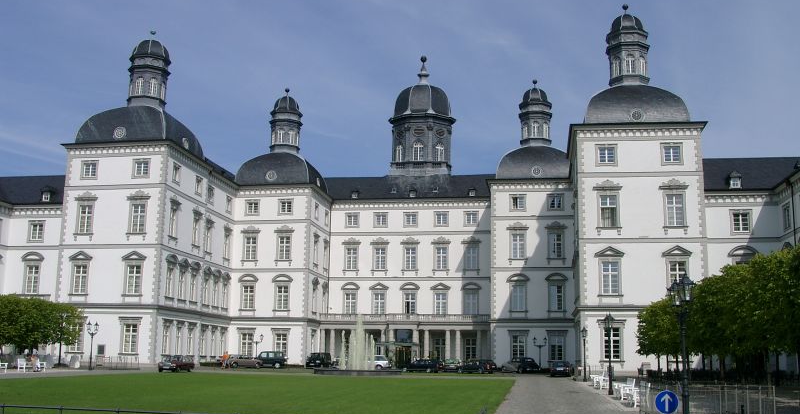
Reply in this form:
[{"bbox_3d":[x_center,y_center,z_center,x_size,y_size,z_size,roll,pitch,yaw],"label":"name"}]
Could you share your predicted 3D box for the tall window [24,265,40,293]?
[{"bbox_3d":[-38.066,7.523,81.538,1.731,3.118,0.250,-1,-11,9],"label":"tall window"}]

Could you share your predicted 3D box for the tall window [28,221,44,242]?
[{"bbox_3d":[-37.663,2.592,81.474,1.781,2.104,0.300,-1,-11,9],"label":"tall window"}]

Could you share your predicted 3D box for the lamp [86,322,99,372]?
[{"bbox_3d":[-26.870,12.135,68.753,1.109,4.255,0.500,-1,-11,9],"label":"lamp"}]

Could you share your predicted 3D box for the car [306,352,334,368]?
[{"bbox_3d":[-9.049,17.207,88.000,1.820,1.720,4.500,-2,-12,13],"label":"car"}]

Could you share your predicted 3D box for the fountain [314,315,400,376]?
[{"bbox_3d":[-3.797,12.567,71.853,8.057,5.435,8.057,-1,-11,9],"label":"fountain"}]

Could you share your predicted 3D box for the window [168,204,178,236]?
[{"bbox_3d":[-23.160,1.532,80.280,0.300,3.141,1.751,-1,-12,8],"label":"window"}]

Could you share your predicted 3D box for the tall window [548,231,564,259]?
[{"bbox_3d":[18.302,4.541,91.722,1.730,3.141,0.300,-1,-12,8],"label":"tall window"}]

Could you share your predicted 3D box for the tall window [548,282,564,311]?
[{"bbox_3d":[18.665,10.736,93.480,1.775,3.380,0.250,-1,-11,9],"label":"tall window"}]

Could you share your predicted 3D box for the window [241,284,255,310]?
[{"bbox_3d":[-18.592,11.023,96.242,1.669,3.090,0.300,-1,-12,8],"label":"window"}]

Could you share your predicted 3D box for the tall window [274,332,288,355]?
[{"bbox_3d":[-14.787,17.127,98.055,1.648,2.906,0.300,-1,-11,9],"label":"tall window"}]

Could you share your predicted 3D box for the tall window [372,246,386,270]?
[{"bbox_3d":[-2.661,6.913,105.889,1.758,3.256,0.300,-1,-11,9],"label":"tall window"}]

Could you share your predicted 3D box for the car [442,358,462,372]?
[{"bbox_3d":[5.835,17.526,87.000,1.770,1.470,4.400,-1,-12,8],"label":"car"}]

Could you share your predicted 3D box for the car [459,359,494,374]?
[{"bbox_3d":[8.788,18.058,89.144,4.450,1.470,1.760,-8,-15,39],"label":"car"}]

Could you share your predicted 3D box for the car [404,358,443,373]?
[{"bbox_3d":[2.332,18.001,89.144,4.600,1.470,1.780,-5,-13,26],"label":"car"}]

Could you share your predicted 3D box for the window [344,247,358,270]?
[{"bbox_3d":[-6.450,6.975,105.804,1.730,3.039,0.300,-1,-12,8],"label":"window"}]

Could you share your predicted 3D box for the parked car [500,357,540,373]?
[{"bbox_3d":[13.408,17.607,87.159,1.800,1.620,4.800,8,-13,-32],"label":"parked car"}]

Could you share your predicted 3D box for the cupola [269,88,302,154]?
[{"bbox_3d":[-15.227,-11.584,105.804,4.350,8.900,4.350,-1,-12,8],"label":"cupola"}]

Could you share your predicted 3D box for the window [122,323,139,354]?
[{"bbox_3d":[-26.803,13.068,78.180,1.641,2.924,0.300,-1,-11,9],"label":"window"}]

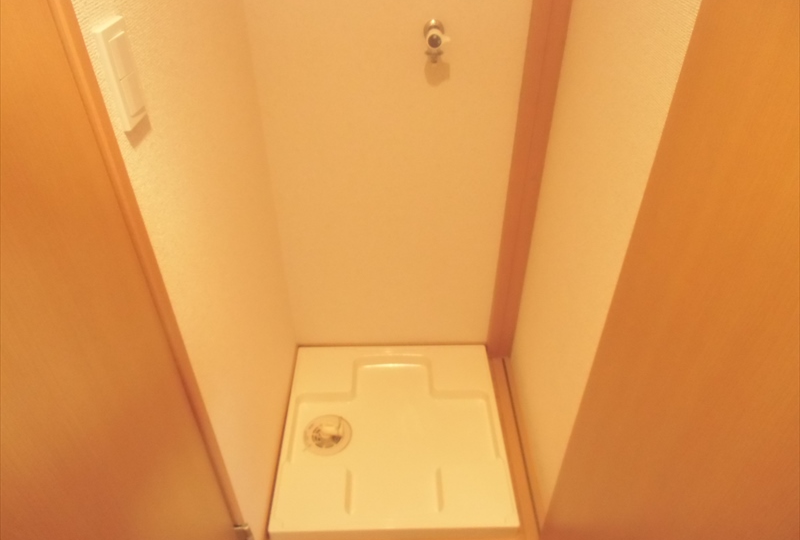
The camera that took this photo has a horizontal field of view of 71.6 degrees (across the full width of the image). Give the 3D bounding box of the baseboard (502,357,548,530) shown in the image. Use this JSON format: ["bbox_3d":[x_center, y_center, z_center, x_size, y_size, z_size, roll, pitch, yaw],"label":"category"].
[{"bbox_3d":[0.376,0.475,1.682,0.022,0.065,0.620,-1,38,-1],"label":"baseboard"}]

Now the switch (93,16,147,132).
[{"bbox_3d":[-0.347,-0.244,0.694,0.012,0.120,0.070,-1,38,-1],"label":"switch"}]

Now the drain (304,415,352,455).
[{"bbox_3d":[-0.215,0.492,1.648,0.145,0.030,0.145,-1,38,-1],"label":"drain"}]

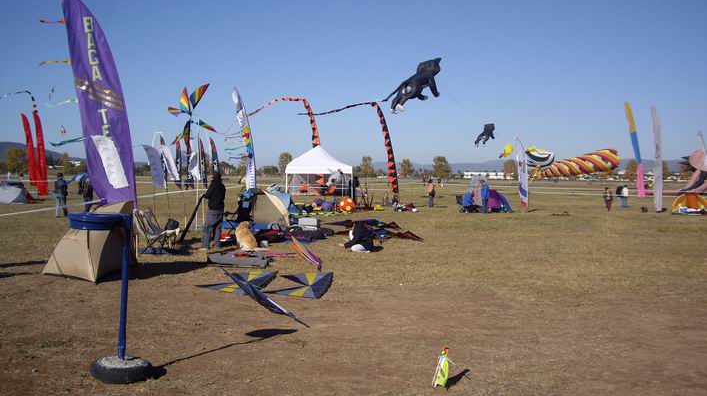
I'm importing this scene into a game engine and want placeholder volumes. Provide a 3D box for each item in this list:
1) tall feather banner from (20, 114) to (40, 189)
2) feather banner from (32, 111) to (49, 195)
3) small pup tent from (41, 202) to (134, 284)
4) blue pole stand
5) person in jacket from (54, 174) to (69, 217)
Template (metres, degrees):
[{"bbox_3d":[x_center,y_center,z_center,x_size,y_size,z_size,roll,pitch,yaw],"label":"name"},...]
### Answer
[{"bbox_3d":[-23.652,-3.232,57.000,1.050,5.900,0.200,0,2,-12],"label":"tall feather banner"},{"bbox_3d":[-21.343,-2.937,53.000,1.050,5.900,0.200,0,2,-12],"label":"feather banner"},{"bbox_3d":[-4.720,0.756,13.650,1.500,1.250,2.400,0,2,6],"label":"small pup tent"},{"bbox_3d":[-2.070,0.820,6.600,0.710,1.400,0.550,0,2,0],"label":"blue pole stand"},{"bbox_3d":[-11.552,-0.087,30.700,0.510,1.750,0.350,1,2,9],"label":"person in jacket"}]

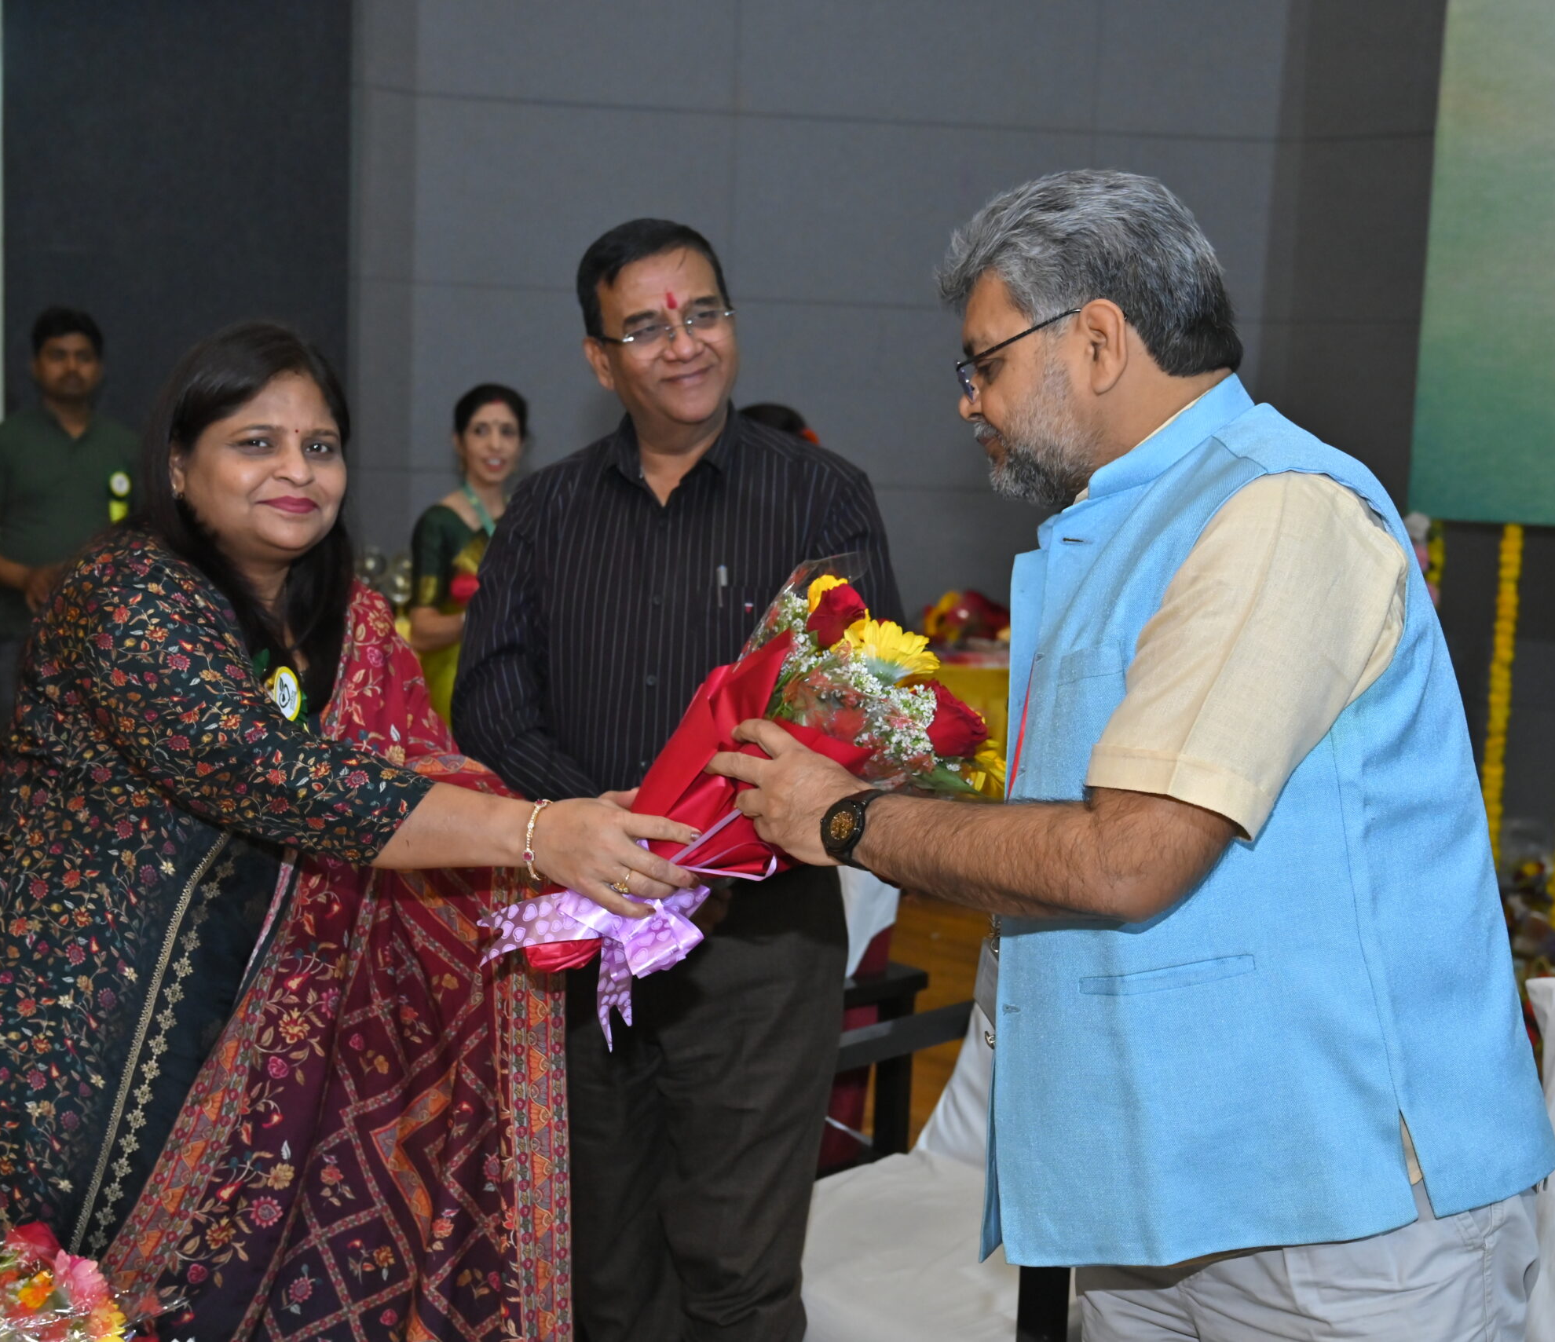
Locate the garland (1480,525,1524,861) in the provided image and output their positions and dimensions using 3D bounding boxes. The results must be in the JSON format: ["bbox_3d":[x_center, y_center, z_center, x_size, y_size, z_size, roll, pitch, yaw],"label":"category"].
[{"bbox_3d":[2.104,0.149,5.900,0.070,1.150,0.070,6,8,26],"label":"garland"}]

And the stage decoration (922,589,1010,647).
[{"bbox_3d":[0.608,-0.175,6.300,0.330,0.190,0.270,3,7,6],"label":"stage decoration"}]

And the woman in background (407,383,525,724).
[{"bbox_3d":[-0.665,0.111,4.661,0.450,1.540,0.340,-3,9,-37],"label":"woman in background"}]

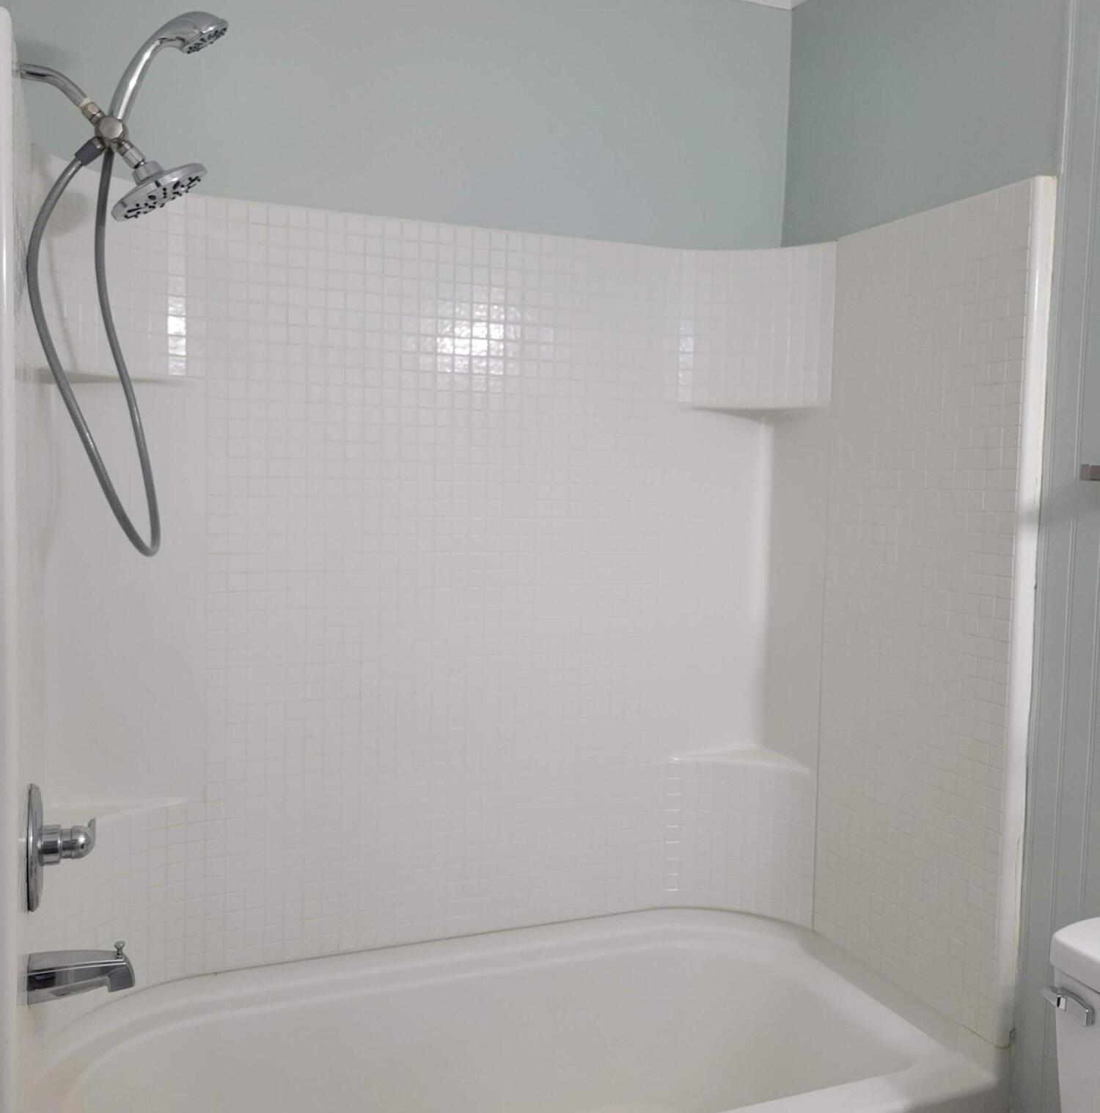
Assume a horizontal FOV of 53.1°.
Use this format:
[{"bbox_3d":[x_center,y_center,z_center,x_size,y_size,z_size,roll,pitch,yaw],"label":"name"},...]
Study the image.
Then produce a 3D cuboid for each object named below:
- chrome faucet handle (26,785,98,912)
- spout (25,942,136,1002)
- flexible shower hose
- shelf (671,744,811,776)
[{"bbox_3d":[-0.687,0.407,1.554,0.089,0.183,0.181,-1,4,-23],"label":"chrome faucet handle"},{"bbox_3d":[-0.668,0.590,1.573,0.137,0.059,0.063,-1,4,-23],"label":"spout"},{"bbox_3d":[-0.630,-0.285,1.525,0.167,0.567,0.082,-1,4,-23],"label":"flexible shower hose"},{"bbox_3d":[0.398,0.443,2.307,0.237,0.024,0.228,-1,4,-23],"label":"shelf"}]

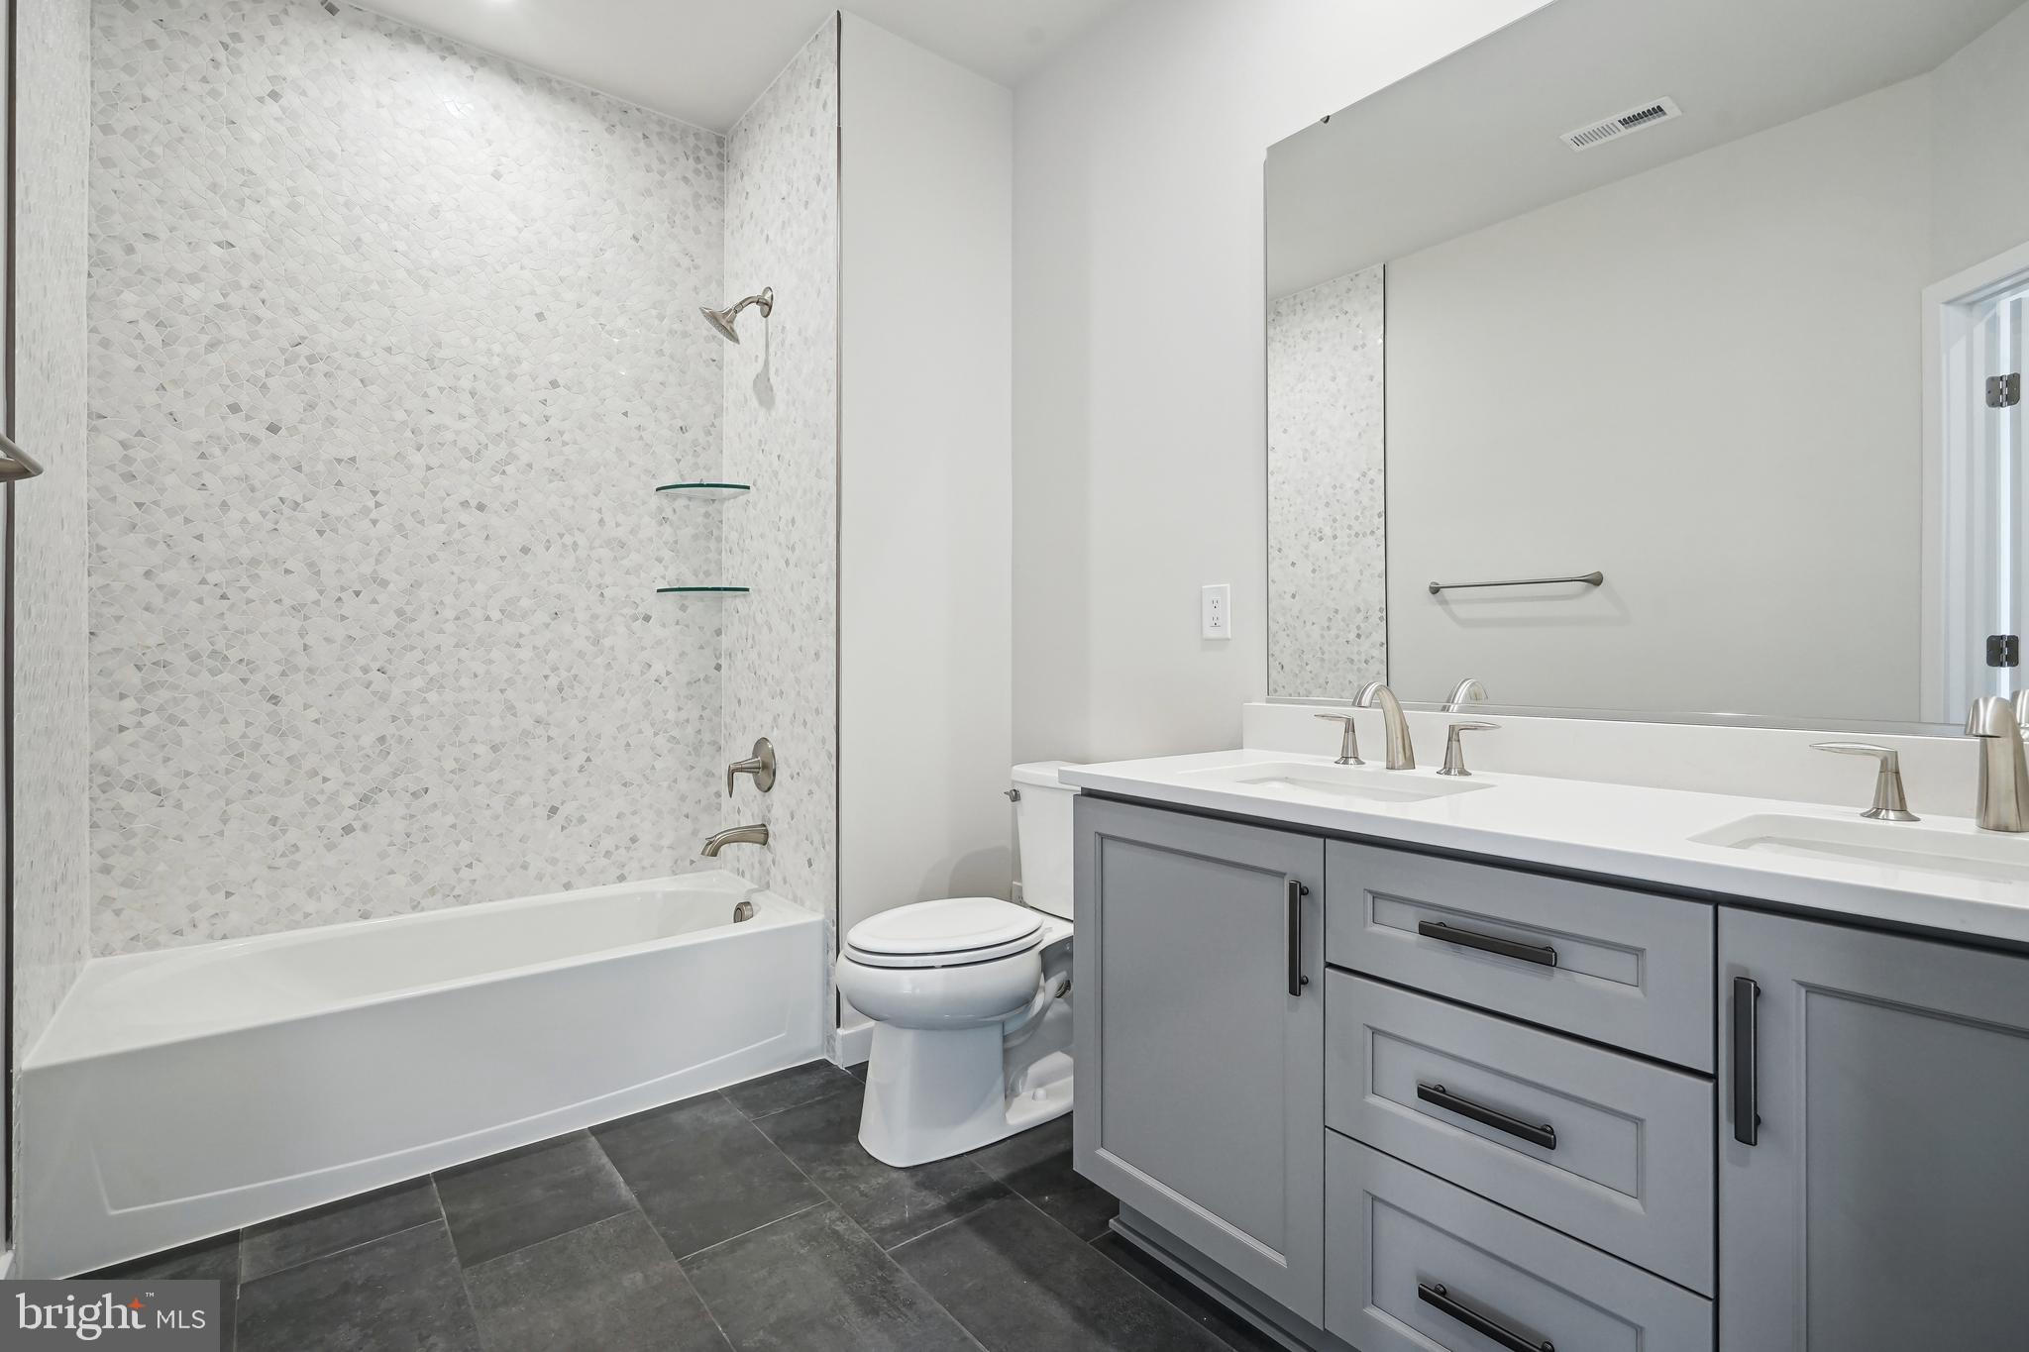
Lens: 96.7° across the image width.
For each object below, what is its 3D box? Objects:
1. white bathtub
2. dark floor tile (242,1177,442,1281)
[{"bbox_3d":[-1.313,0.840,2.252,1.485,0.380,0.741,0,0,-39],"label":"white bathtub"},{"bbox_3d":[-1.276,1.050,1.720,0.300,0.010,0.198,0,1,-39],"label":"dark floor tile"}]

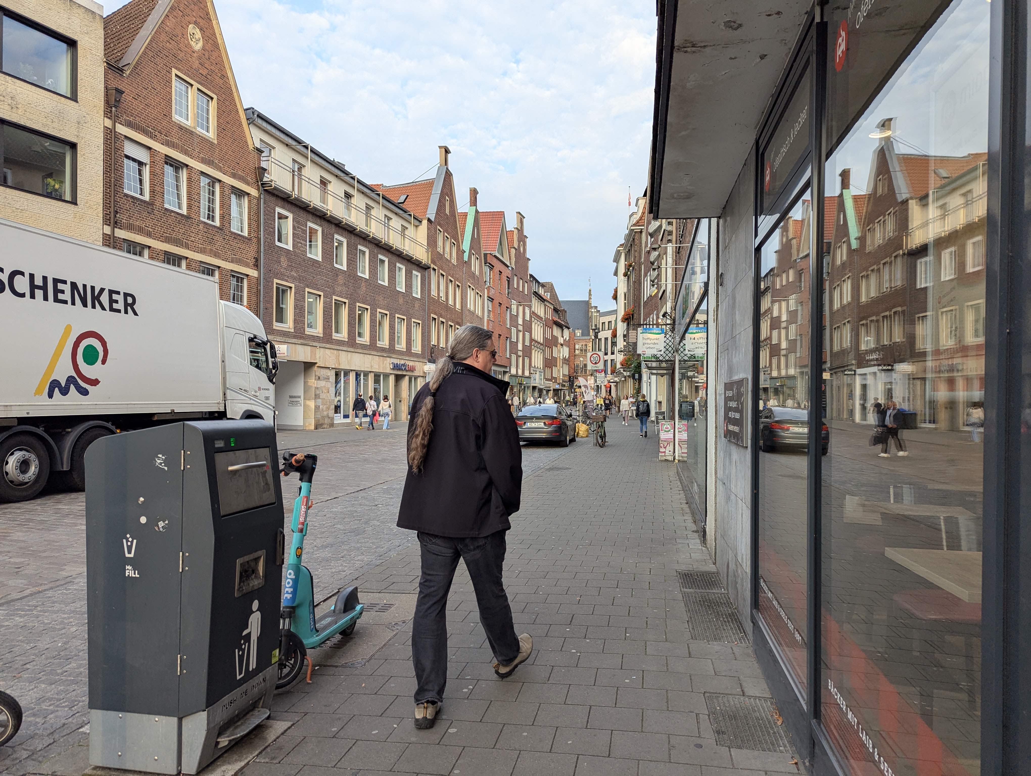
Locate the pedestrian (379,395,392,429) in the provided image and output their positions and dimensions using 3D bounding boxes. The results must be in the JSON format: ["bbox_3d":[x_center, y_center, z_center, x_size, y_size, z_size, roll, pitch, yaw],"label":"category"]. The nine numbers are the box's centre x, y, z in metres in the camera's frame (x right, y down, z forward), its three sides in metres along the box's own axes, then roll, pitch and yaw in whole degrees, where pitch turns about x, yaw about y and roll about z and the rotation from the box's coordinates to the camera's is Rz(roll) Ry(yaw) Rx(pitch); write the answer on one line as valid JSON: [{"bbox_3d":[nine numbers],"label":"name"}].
[{"bbox_3d":[-6.101,1.162,33.821,0.500,1.610,0.420,0,-1,11],"label":"pedestrian"}]

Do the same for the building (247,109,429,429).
[{"bbox_3d":[-13.366,-4.872,39.653,11.000,13.736,19.270,0,-1,13],"label":"building"}]

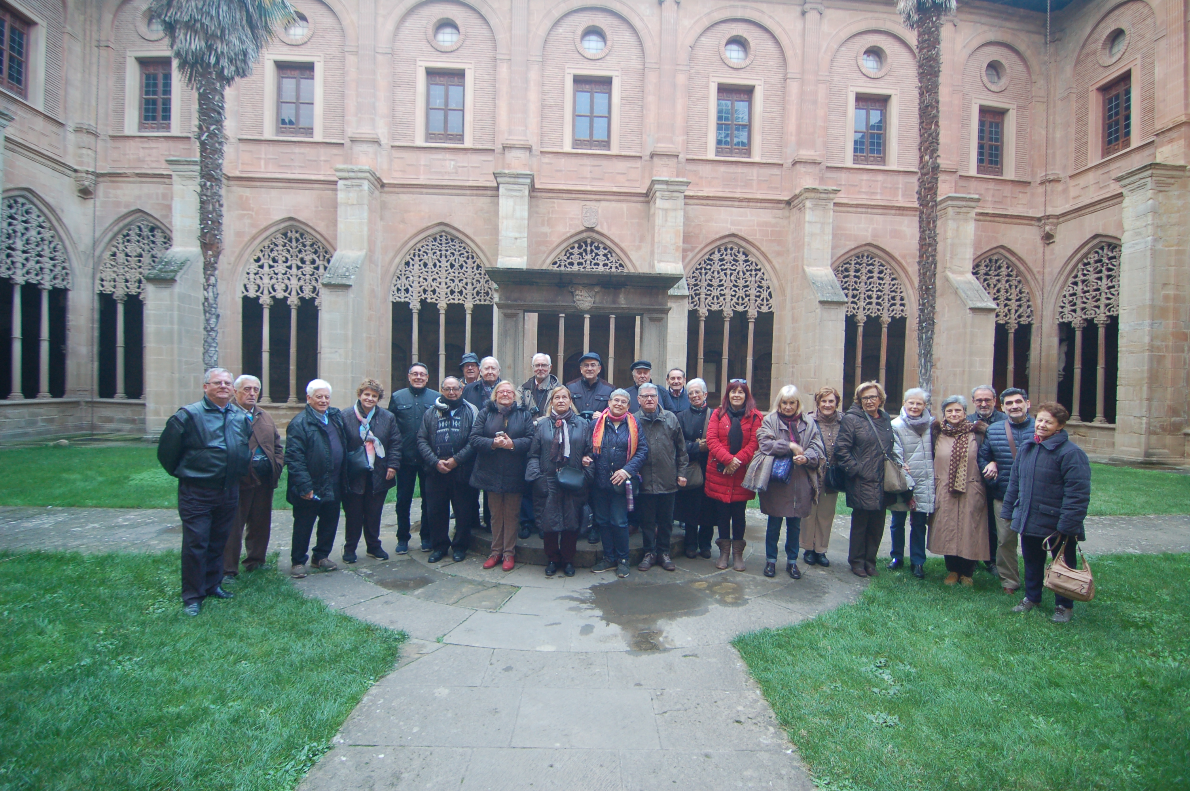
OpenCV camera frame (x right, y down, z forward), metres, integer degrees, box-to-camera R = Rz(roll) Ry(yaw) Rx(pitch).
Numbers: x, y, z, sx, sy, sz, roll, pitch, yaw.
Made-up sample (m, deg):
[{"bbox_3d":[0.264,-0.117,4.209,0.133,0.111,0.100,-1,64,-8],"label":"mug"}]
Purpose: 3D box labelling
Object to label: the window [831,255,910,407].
[{"bbox_3d":[9.599,-2.227,18.989,3.250,5.902,0.400,1,0,-4],"label":"window"}]

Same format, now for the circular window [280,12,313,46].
[{"bbox_3d":[-7.850,-9.680,13.876,0.900,0.900,0.250,1,2,-4],"label":"circular window"}]

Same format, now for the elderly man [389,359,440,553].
[{"bbox_3d":[-1.733,0.587,5.090,0.540,1.818,0.380,1,0,-18],"label":"elderly man"}]

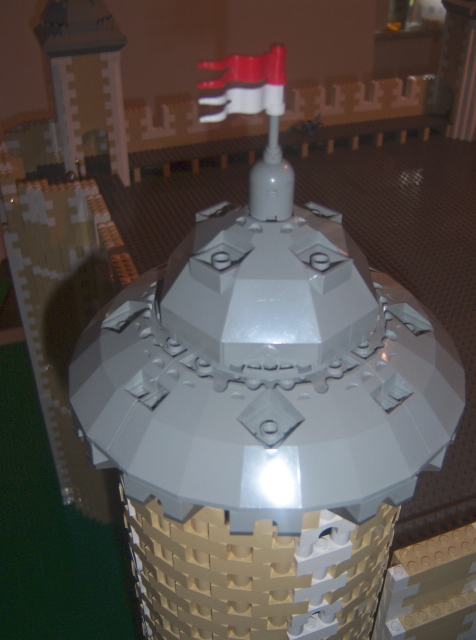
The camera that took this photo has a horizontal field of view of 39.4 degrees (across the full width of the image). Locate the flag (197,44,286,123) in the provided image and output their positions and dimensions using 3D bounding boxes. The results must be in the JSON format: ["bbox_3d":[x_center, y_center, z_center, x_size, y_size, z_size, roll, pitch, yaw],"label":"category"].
[{"bbox_3d":[0.001,-0.074,0.208,0.030,0.021,0.009,-13,39,-18],"label":"flag"}]

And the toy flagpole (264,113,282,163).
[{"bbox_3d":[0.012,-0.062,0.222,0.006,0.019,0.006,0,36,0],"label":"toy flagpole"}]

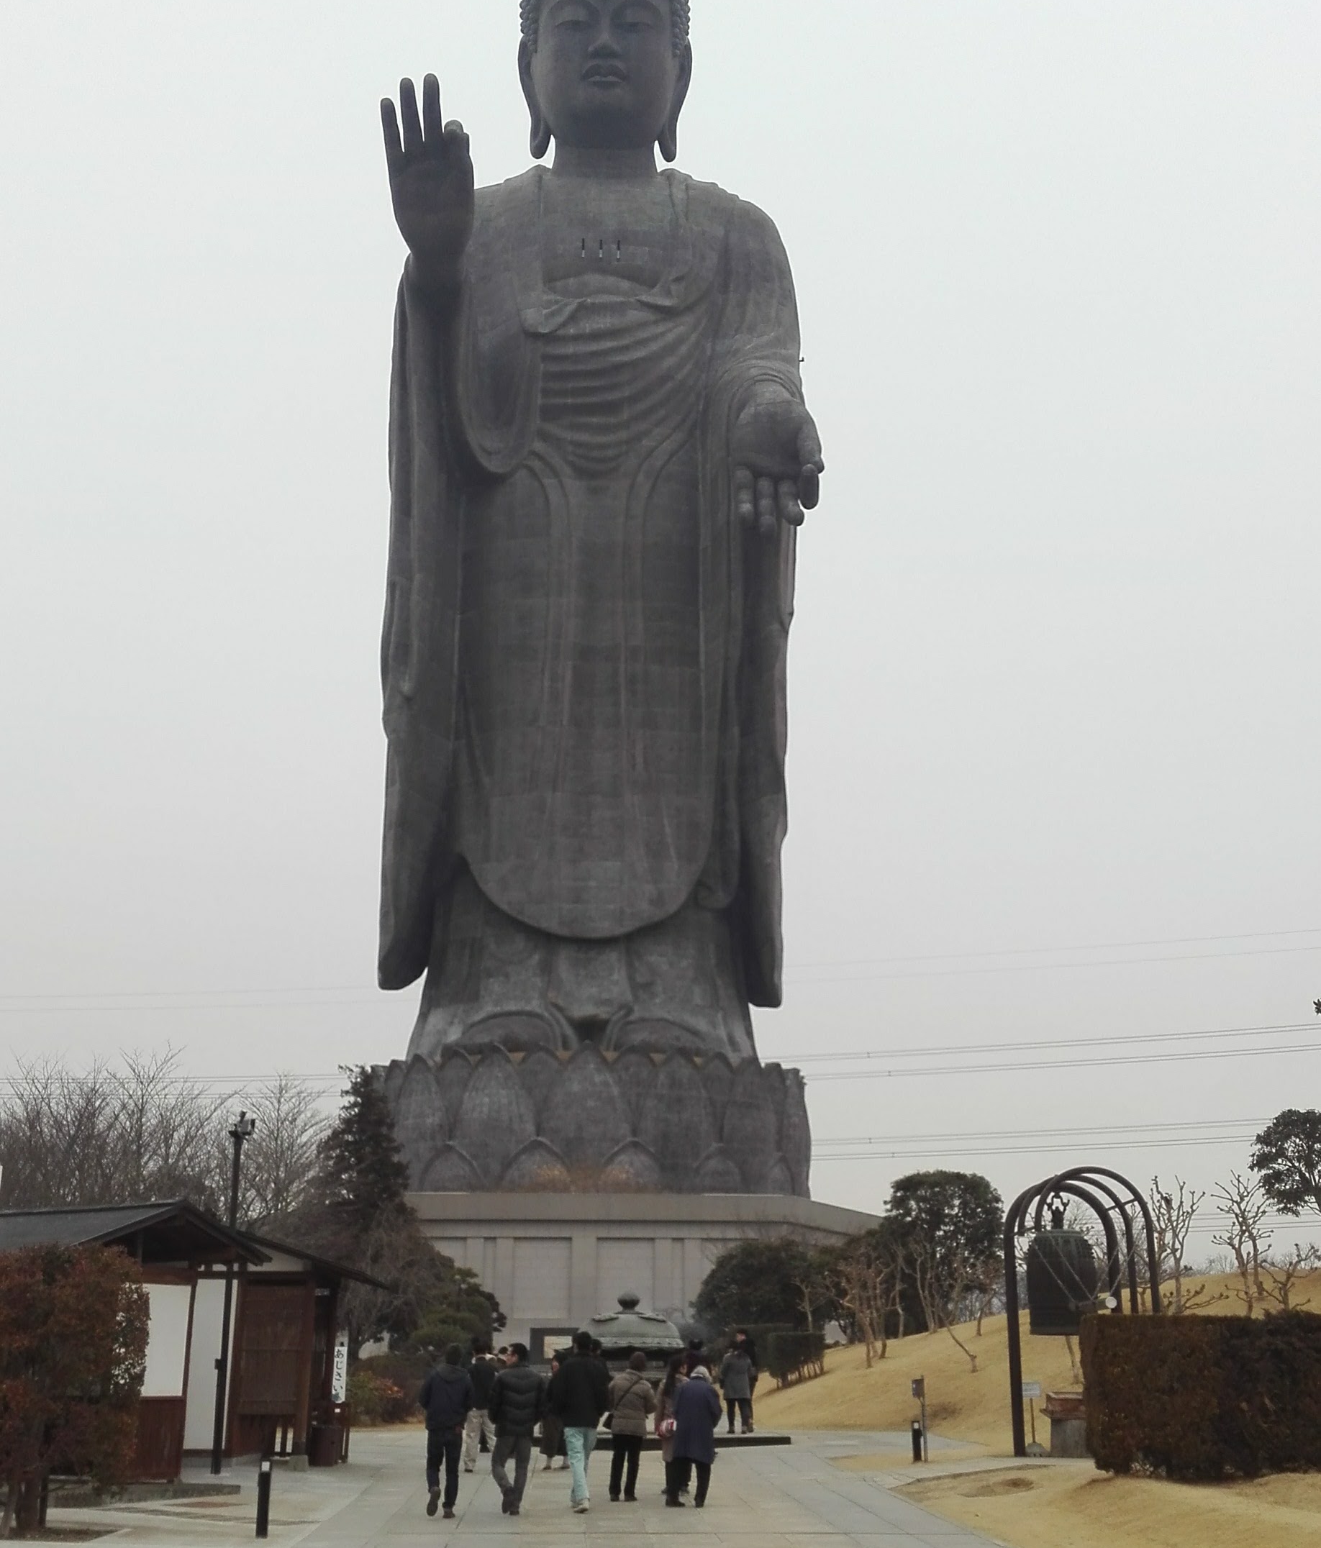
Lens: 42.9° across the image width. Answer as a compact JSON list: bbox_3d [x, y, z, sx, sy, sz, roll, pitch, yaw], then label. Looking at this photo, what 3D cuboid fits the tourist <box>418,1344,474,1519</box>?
[{"bbox_3d":[-2.214,6.783,17.398,0.540,1.654,0.480,1,-19,-3],"label":"tourist"}]

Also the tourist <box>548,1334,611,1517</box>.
[{"bbox_3d":[-0.820,6.872,17.886,0.540,1.800,0.480,1,-19,-3],"label":"tourist"}]

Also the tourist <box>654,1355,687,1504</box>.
[{"bbox_3d":[0.173,7.642,19.791,0.500,1.580,0.400,-9,-21,24],"label":"tourist"}]

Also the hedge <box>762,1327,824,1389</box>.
[{"bbox_3d":[3.470,14.975,42.966,1.500,1.400,1.200,3,-19,-8],"label":"hedge"}]

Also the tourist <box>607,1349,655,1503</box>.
[{"bbox_3d":[-0.339,7.425,19.188,0.560,1.600,0.420,-2,-19,5],"label":"tourist"}]

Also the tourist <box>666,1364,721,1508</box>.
[{"bbox_3d":[0.396,7.228,18.372,0.520,1.439,0.420,-3,-19,8],"label":"tourist"}]

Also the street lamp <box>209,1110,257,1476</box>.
[{"bbox_3d":[-5.962,7.193,23.663,0.400,4.950,0.320,3,-19,-9],"label":"street lamp"}]

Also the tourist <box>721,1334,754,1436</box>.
[{"bbox_3d":[1.411,11.166,30.607,0.520,1.584,0.340,0,-19,0],"label":"tourist"}]

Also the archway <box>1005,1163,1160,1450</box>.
[{"bbox_3d":[6.930,8.819,27.633,2.000,4.430,2.000,0,-19,0],"label":"archway"}]

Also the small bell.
[{"bbox_3d":[6.871,8.446,28.607,1.200,2.130,1.200,0,-19,0],"label":"small bell"}]

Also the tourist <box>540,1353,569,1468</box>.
[{"bbox_3d":[-1.465,8.995,23.763,0.460,1.563,0.460,2,-19,-7],"label":"tourist"}]

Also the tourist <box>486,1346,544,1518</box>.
[{"bbox_3d":[-1.511,6.849,17.620,0.550,1.672,0.460,1,-19,-3],"label":"tourist"}]

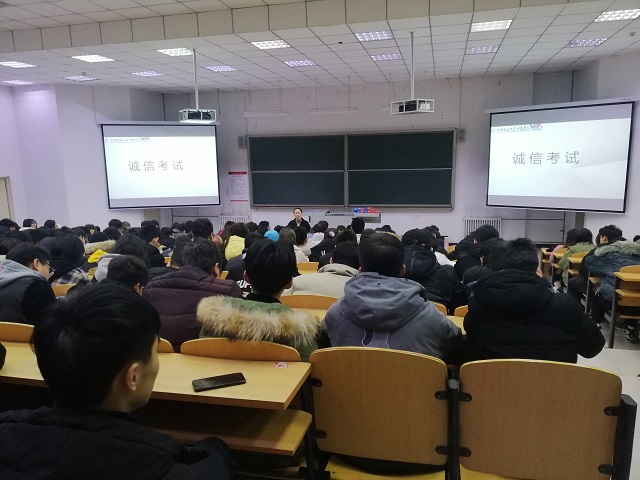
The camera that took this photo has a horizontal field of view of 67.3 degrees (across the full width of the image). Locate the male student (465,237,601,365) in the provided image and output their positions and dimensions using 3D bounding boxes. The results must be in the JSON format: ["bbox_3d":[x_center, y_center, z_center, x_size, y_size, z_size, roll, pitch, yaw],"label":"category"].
[{"bbox_3d":[0.785,0.578,1.930,0.500,1.230,0.740,1,10,14],"label":"male student"}]

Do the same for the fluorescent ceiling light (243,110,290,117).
[{"bbox_3d":[-1.385,-3.243,12.360,1.240,0.130,0.140,1,10,14],"label":"fluorescent ceiling light"}]

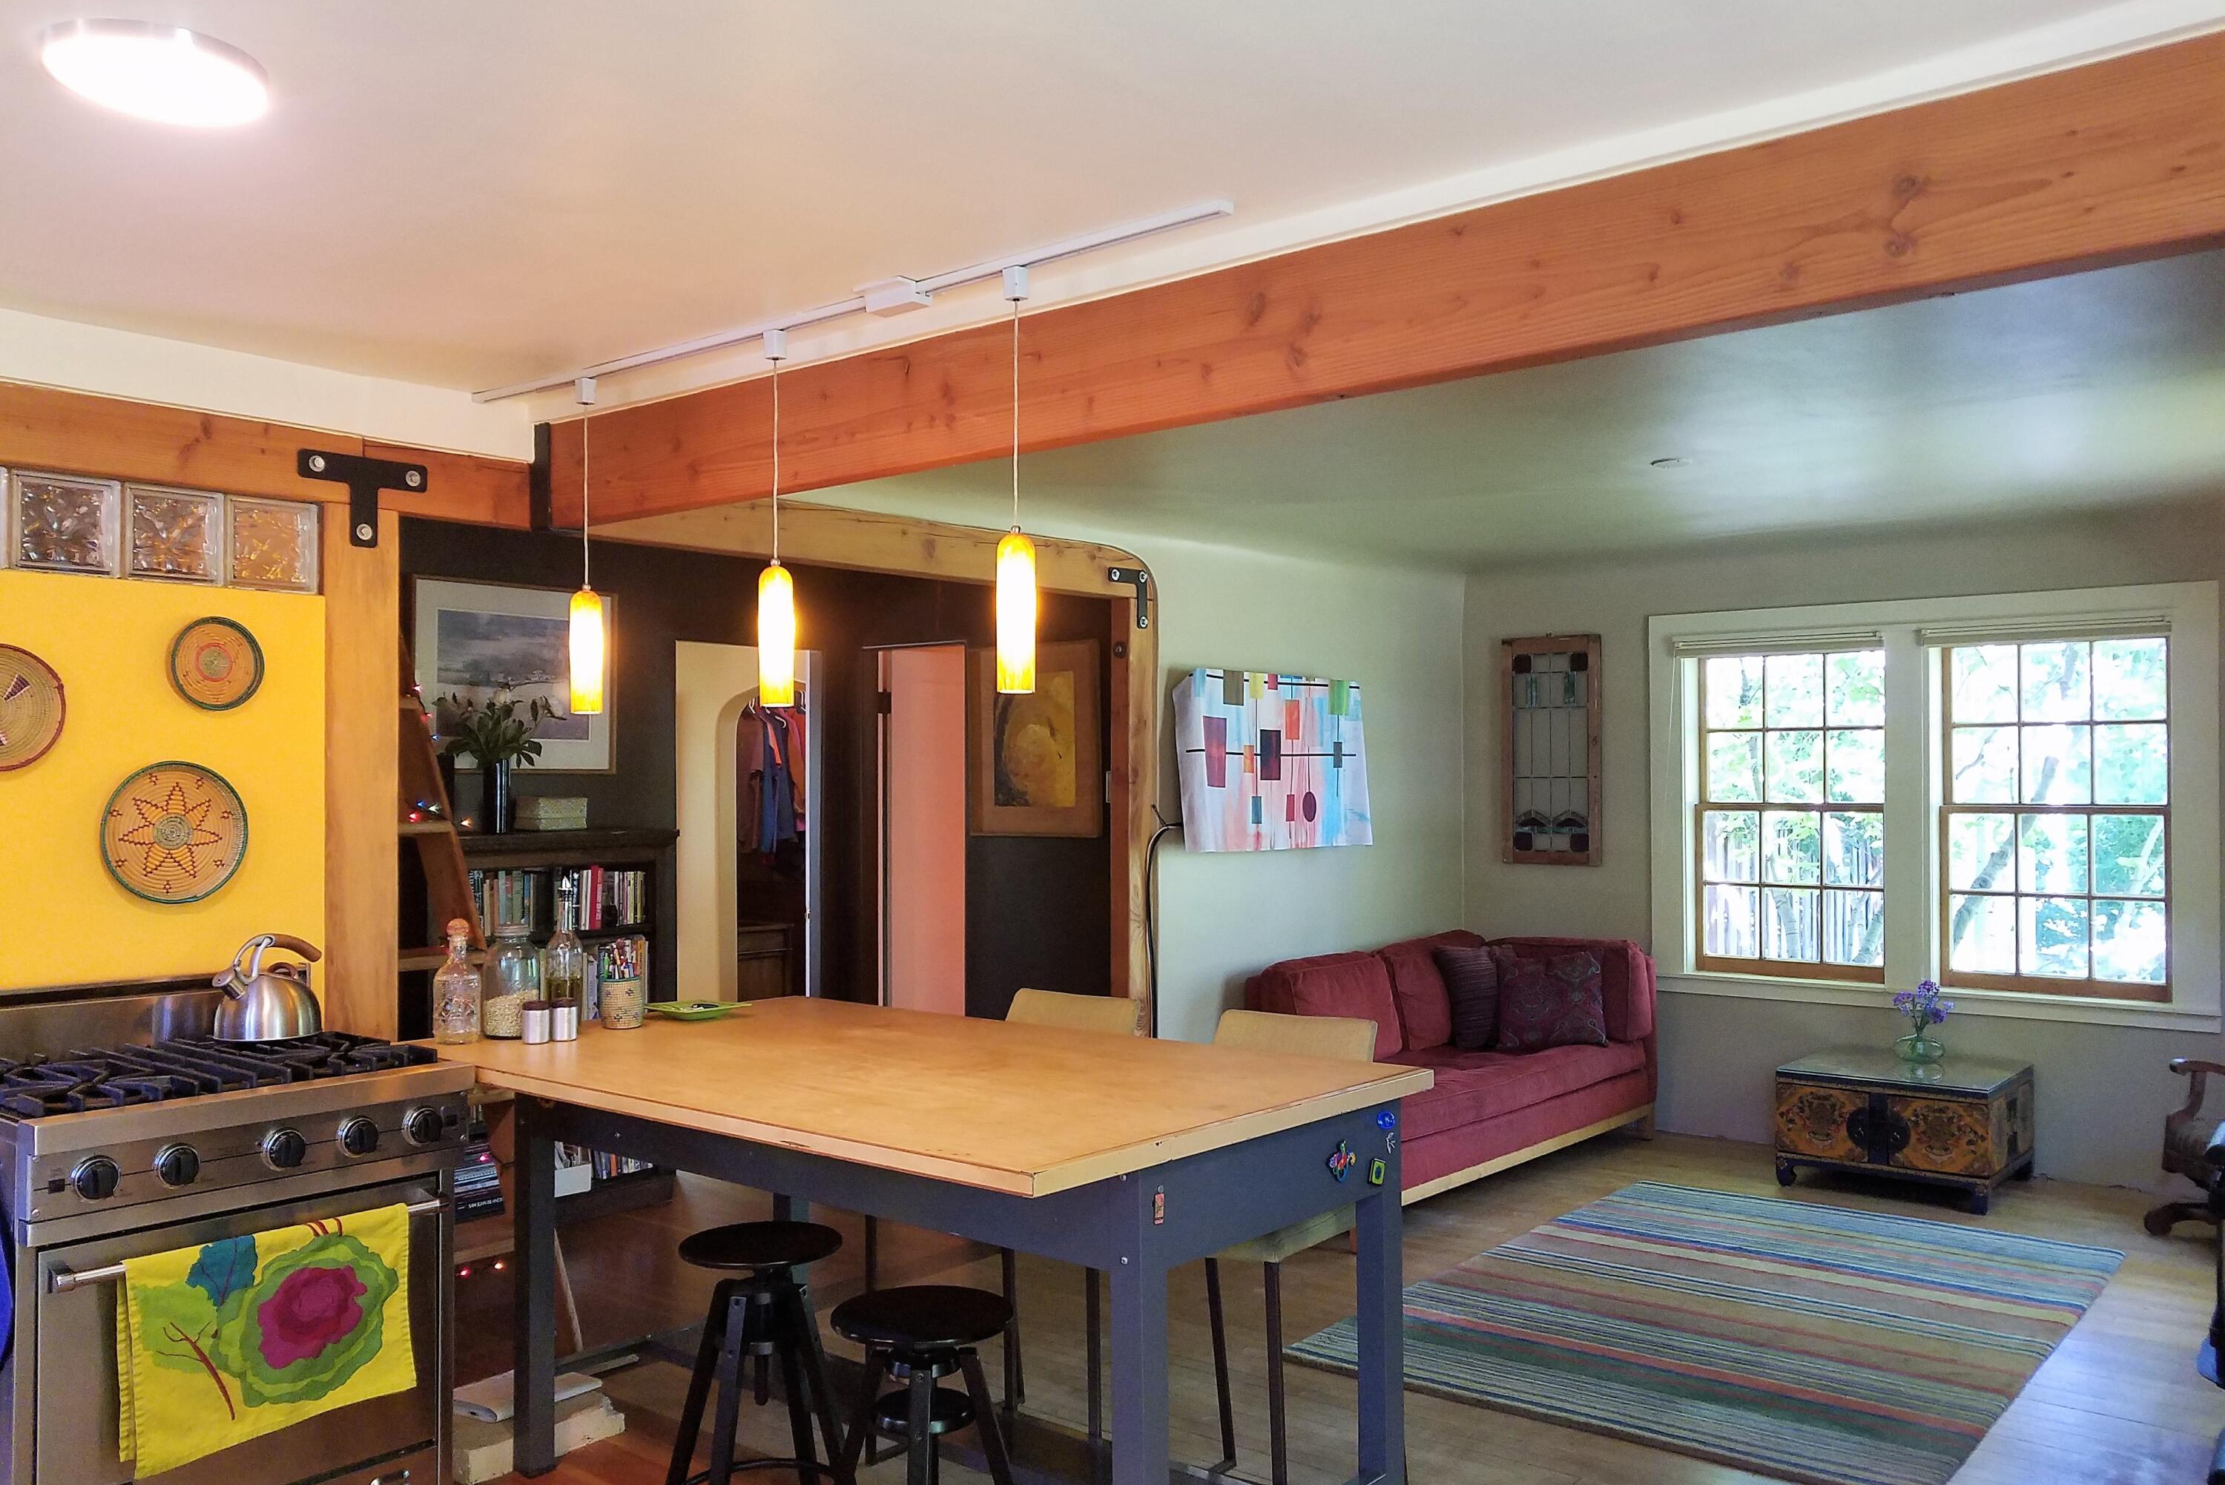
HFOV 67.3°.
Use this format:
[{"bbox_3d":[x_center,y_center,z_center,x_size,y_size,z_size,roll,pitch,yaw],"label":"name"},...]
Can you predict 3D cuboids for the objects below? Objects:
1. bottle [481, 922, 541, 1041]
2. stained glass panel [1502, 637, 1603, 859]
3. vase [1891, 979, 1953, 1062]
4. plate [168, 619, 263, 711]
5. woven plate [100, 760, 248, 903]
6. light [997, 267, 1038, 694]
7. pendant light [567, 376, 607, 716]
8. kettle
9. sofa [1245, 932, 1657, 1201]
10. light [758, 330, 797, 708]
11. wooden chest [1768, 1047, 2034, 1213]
[{"bbox_3d":[-1.373,0.537,3.824,0.125,0.262,0.125,-1,-2,40],"label":"bottle"},{"bbox_3d":[1.977,0.038,7.519,0.476,1.024,0.040,-1,-2,39],"label":"stained glass panel"},{"bbox_3d":[3.090,1.064,6.386,0.219,0.301,0.202,-1,-2,39],"label":"vase"},{"bbox_3d":[-1.916,-0.167,3.579,0.040,0.196,0.196,-1,-2,39],"label":"plate"},{"bbox_3d":[-1.964,0.187,3.497,0.050,0.299,0.295,-1,-2,40],"label":"woven plate"},{"bbox_3d":[-0.169,-0.463,2.950,0.070,0.758,0.070,0,-1,0],"label":"light"},{"bbox_3d":[-1.208,-0.452,3.837,0.080,0.773,0.080,-1,-2,39],"label":"pendant light"},{"bbox_3d":[-1.719,0.494,3.395,0.195,0.203,0.205,-1,-2,41],"label":"kettle"},{"bbox_3d":[1.202,1.216,6.439,0.890,0.855,2.330,-1,-2,40],"label":"sofa"},{"bbox_3d":[-0.676,-0.451,3.362,0.074,0.763,0.074,0,-1,0],"label":"light"},{"bbox_3d":[2.943,1.429,6.221,0.723,0.420,0.650,-1,-2,39],"label":"wooden chest"}]

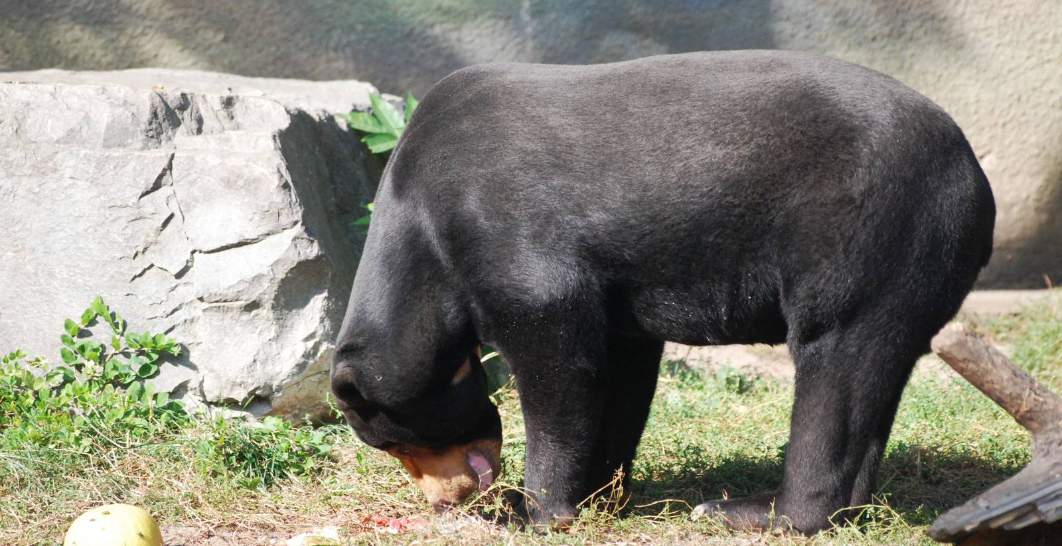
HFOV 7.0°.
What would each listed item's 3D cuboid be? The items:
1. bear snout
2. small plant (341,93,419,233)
[{"bbox_3d":[-0.119,0.290,12.600,0.140,0.125,0.120,-22,2,-2],"label":"bear snout"},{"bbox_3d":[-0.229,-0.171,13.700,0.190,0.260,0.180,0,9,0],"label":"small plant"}]

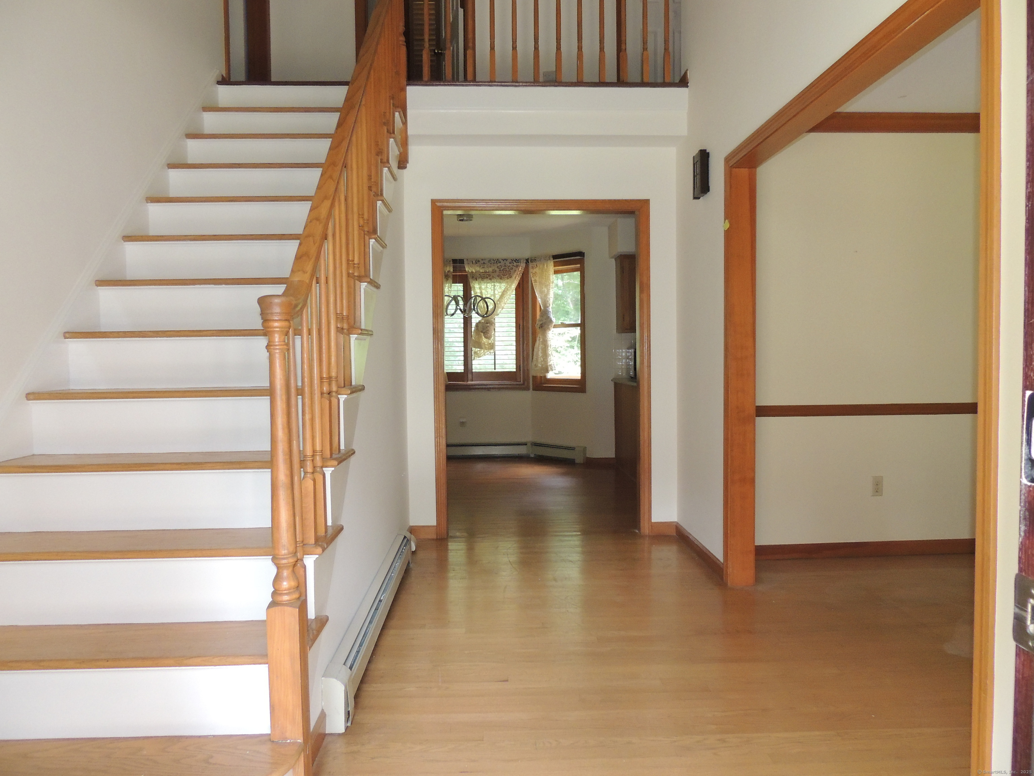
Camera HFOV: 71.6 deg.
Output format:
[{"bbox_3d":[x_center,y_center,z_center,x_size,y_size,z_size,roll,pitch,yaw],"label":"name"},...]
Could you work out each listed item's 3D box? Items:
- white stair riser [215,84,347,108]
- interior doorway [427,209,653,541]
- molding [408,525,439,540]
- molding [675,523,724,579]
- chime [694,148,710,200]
[{"bbox_3d":[-1.190,-1.640,4.125,1.033,0.185,0.020,-1,2,-2],"label":"white stair riser"},{"bbox_3d":[0.162,-0.116,4.560,1.362,2.122,0.148,-1,2,-2],"label":"interior doorway"},{"bbox_3d":[-0.588,0.909,4.509,0.168,0.084,0.016,-1,2,-2],"label":"molding"},{"bbox_3d":[1.031,0.912,4.112,0.016,0.084,0.931,-1,2,-2],"label":"molding"},{"bbox_3d":[0.997,-1.153,3.883,0.046,0.235,0.134,-1,2,-2],"label":"chime"}]

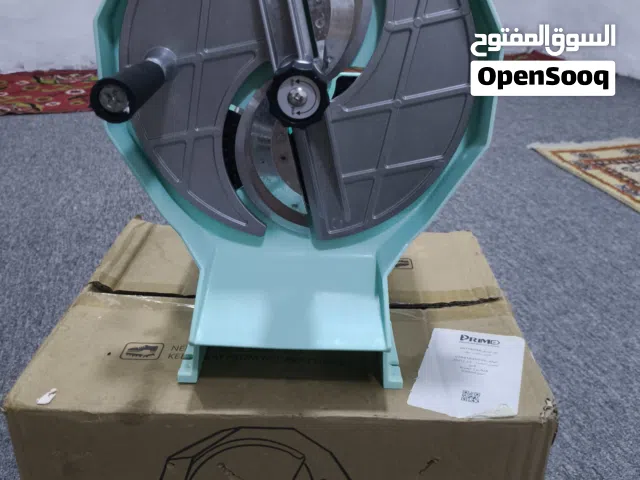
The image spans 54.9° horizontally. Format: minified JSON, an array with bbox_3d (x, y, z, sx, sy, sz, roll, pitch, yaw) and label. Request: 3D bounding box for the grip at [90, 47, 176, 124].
[{"bbox_3d":[-0.119,-0.106,0.408,0.025,0.025,0.128,1,25,-2],"label":"grip"}]

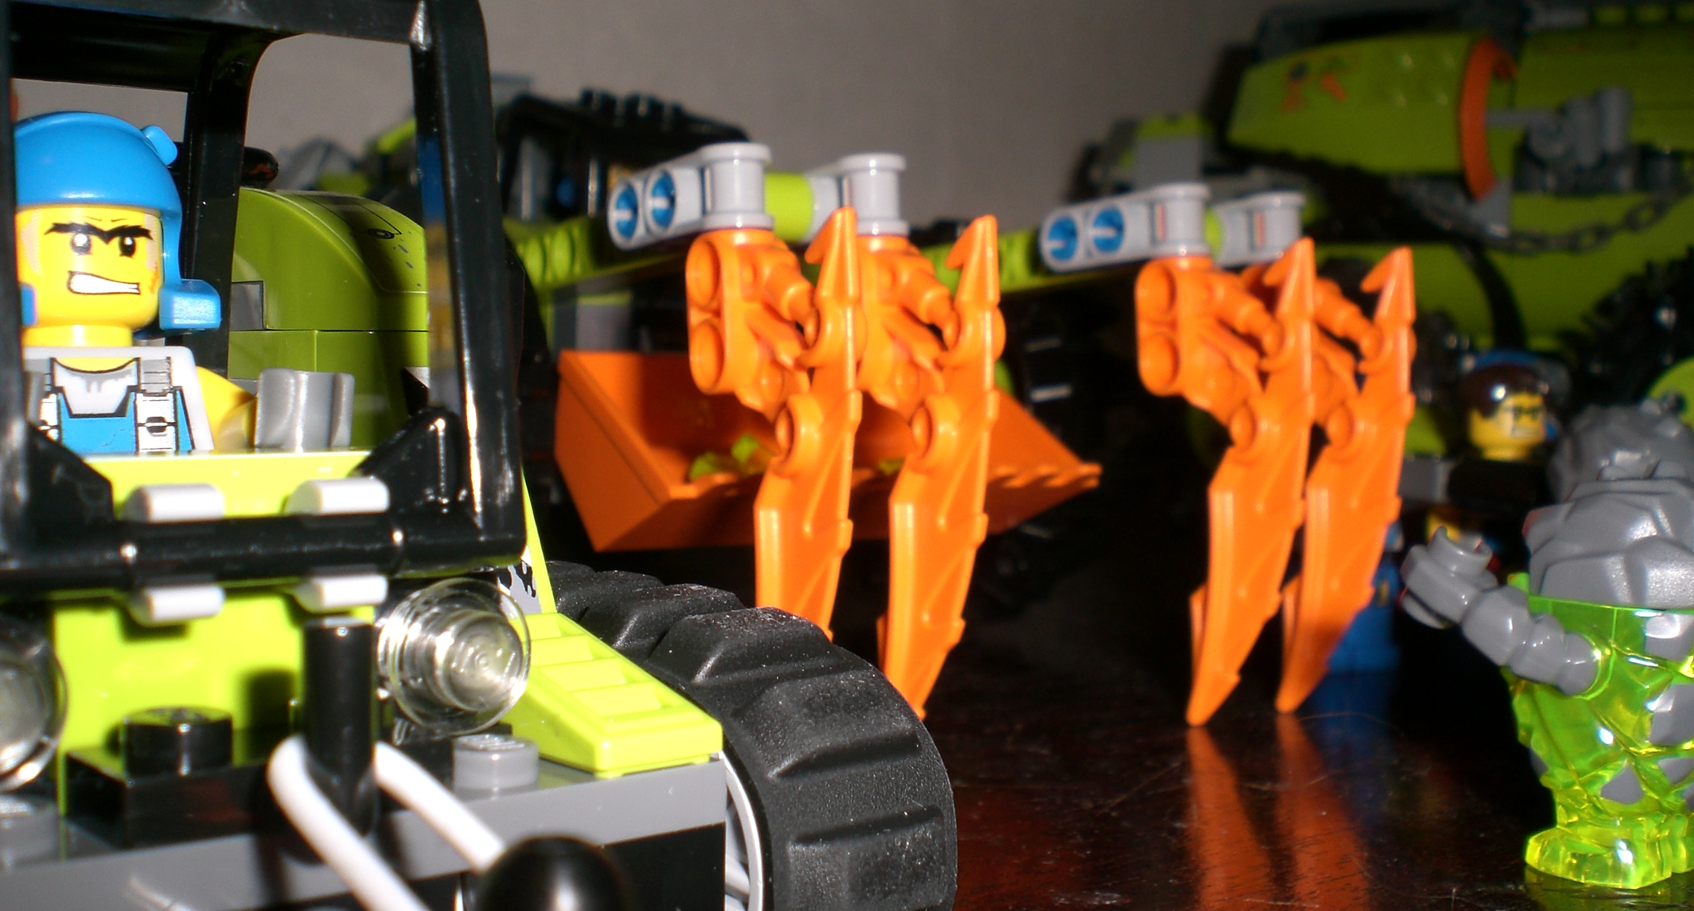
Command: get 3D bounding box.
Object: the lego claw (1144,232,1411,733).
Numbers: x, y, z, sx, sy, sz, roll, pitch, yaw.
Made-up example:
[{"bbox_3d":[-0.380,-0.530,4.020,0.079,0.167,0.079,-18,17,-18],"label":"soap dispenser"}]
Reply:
[{"bbox_3d":[0.050,0.004,0.213,0.024,0.056,0.024,-1,4,-34],"label":"lego claw"}]

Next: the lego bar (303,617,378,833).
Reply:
[{"bbox_3d":[-0.024,0.013,0.089,0.003,0.010,0.003,-2,4,-40],"label":"lego bar"}]

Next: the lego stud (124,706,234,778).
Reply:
[{"bbox_3d":[-0.032,0.014,0.089,0.005,0.002,0.005,-2,4,-40],"label":"lego stud"}]

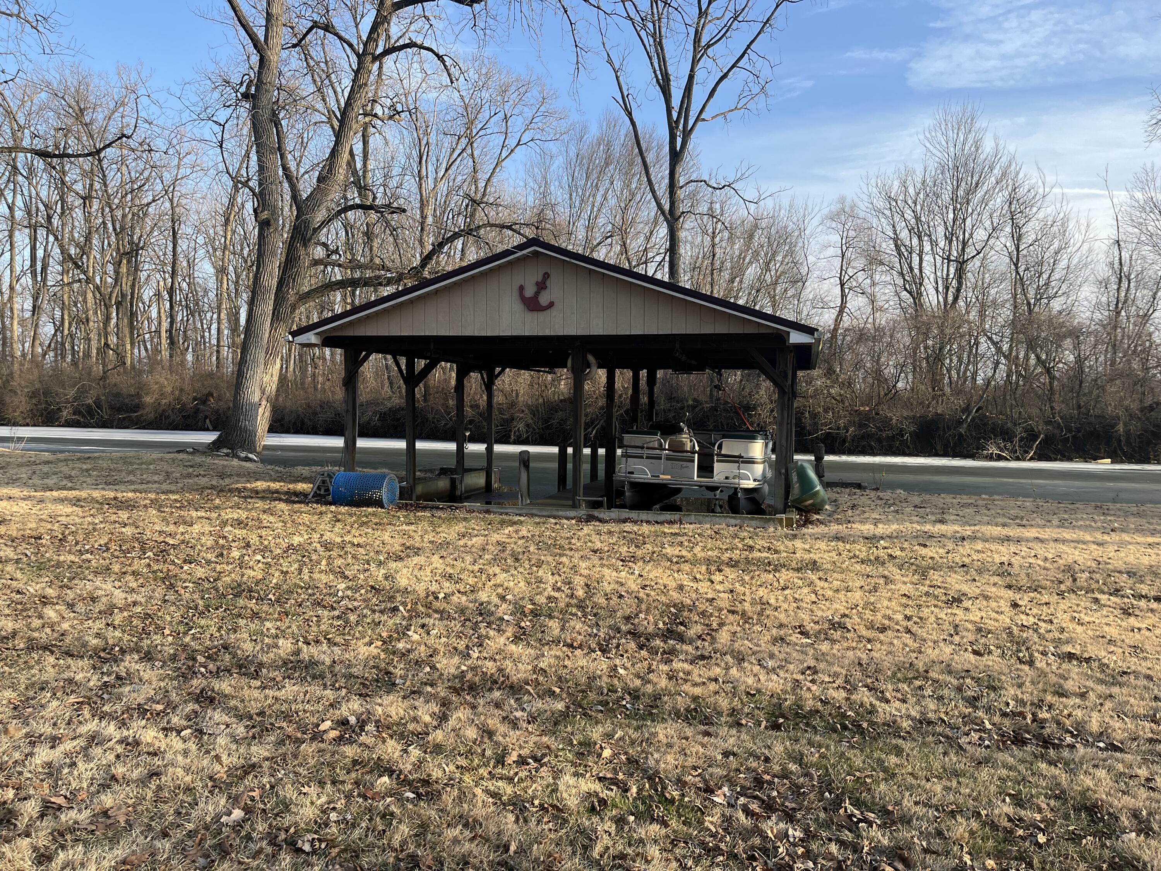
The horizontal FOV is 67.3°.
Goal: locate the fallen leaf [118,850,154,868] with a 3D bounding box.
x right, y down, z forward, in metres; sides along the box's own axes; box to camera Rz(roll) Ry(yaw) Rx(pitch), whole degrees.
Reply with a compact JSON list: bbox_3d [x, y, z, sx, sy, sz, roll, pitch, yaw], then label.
[{"bbox_3d":[-1.477,1.411,2.913,0.110,0.030,0.060,-1,3,-40],"label":"fallen leaf"}]

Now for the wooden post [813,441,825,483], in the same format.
[{"bbox_3d":[4.970,0.593,18.100,0.210,0.930,0.210,1,2,14],"label":"wooden post"}]

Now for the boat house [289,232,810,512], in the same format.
[{"bbox_3d":[0.220,-1.027,16.752,8.260,4.020,7.720,1,2,14],"label":"boat house"}]

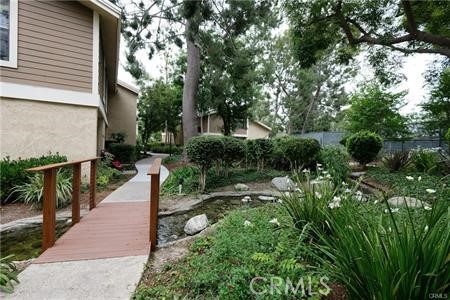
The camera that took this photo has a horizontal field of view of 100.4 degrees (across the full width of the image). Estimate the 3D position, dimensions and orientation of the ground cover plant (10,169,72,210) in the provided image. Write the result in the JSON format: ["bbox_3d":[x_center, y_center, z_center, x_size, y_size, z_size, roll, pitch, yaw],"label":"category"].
[{"bbox_3d":[-4.208,0.860,4.300,1.100,0.760,1.000,0,0,0],"label":"ground cover plant"}]

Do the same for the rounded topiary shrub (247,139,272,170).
[{"bbox_3d":[1.490,0.194,8.100,1.120,1.380,1.050,0,0,0],"label":"rounded topiary shrub"}]

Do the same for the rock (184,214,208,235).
[{"bbox_3d":[-0.555,1.420,3.630,0.440,0.310,0.340,0,0,0],"label":"rock"}]

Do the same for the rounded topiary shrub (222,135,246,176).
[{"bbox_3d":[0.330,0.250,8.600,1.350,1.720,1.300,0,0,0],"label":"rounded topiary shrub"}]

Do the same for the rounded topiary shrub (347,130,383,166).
[{"bbox_3d":[8.600,-0.150,11.600,1.950,2.080,1.900,0,0,0],"label":"rounded topiary shrub"}]

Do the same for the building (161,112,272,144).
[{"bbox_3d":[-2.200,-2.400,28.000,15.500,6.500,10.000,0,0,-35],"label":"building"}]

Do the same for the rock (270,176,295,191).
[{"bbox_3d":[1.903,1.090,6.100,0.820,0.430,0.600,0,0,0],"label":"rock"}]

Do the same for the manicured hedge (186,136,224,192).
[{"bbox_3d":[-0.624,0.400,6.000,1.180,1.760,1.150,0,0,0],"label":"manicured hedge"}]

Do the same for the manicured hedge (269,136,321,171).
[{"bbox_3d":[3.650,0.180,9.700,2.600,1.720,1.600,0,0,-12],"label":"manicured hedge"}]

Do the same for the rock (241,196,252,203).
[{"bbox_3d":[0.596,1.373,5.200,0.320,0.160,0.250,0,0,0],"label":"rock"}]

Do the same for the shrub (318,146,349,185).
[{"bbox_3d":[4.030,0.520,6.900,1.150,1.400,1.150,0,-1,0],"label":"shrub"}]

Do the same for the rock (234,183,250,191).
[{"bbox_3d":[0.600,1.280,6.500,0.500,0.260,0.380,0,0,0],"label":"rock"}]

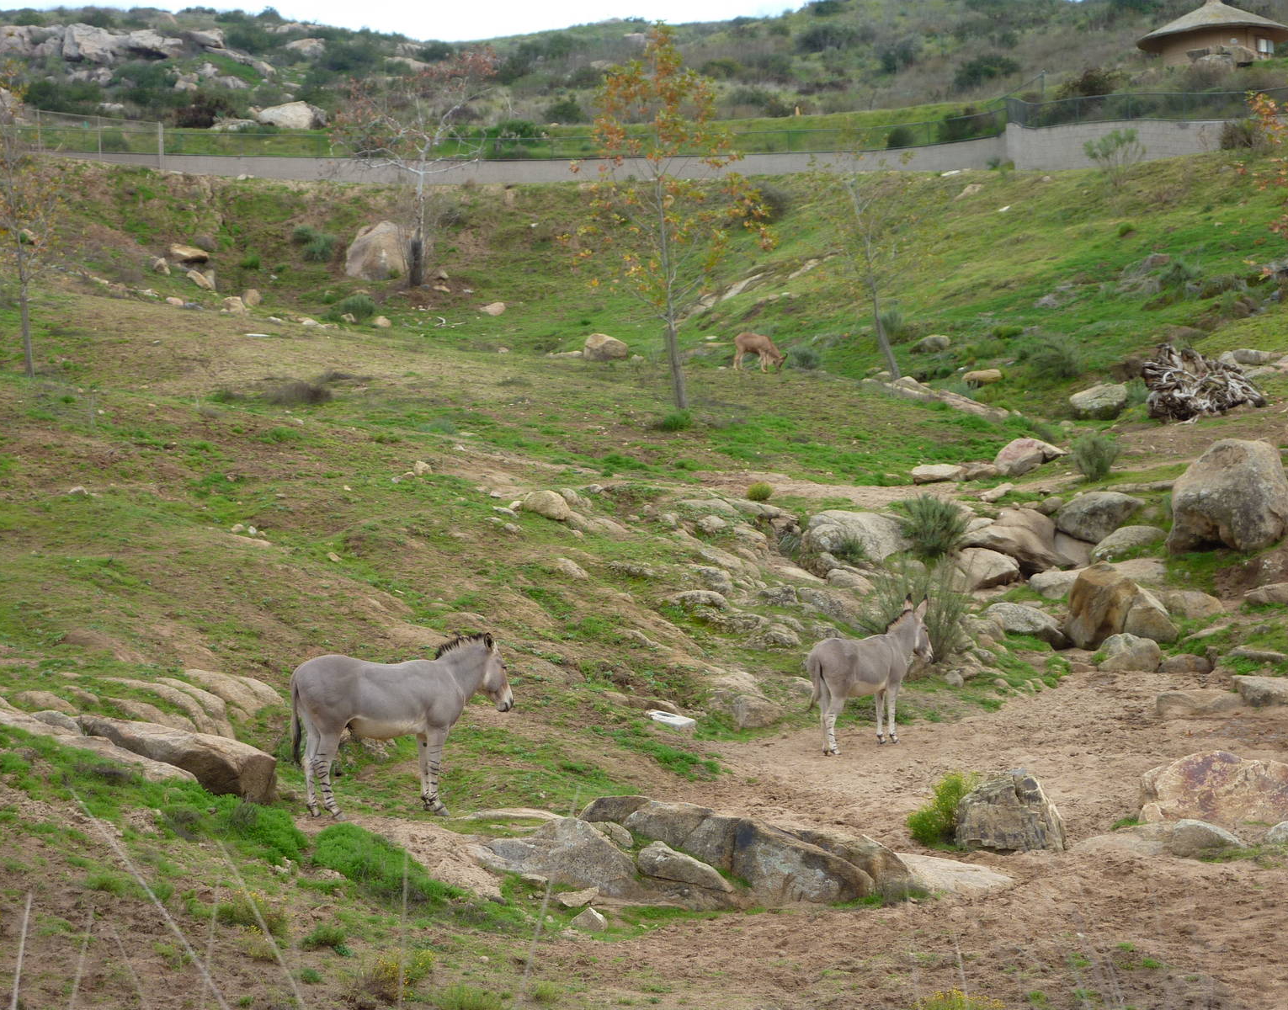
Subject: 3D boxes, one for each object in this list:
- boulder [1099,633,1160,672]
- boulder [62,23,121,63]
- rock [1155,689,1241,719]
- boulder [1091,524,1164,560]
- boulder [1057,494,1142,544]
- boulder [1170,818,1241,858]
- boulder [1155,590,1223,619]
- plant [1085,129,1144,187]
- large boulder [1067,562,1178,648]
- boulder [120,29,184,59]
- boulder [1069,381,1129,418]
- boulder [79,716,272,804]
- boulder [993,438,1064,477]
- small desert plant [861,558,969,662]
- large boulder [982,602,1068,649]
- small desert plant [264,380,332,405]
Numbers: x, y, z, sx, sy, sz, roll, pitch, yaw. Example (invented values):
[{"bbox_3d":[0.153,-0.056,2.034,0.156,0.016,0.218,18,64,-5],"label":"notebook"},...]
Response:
[{"bbox_3d":[6.172,1.877,41.000,0.815,0.474,0.600,0,2,0],"label":"boulder"},{"bbox_3d":[-32.470,-27.146,190.000,3.400,2.300,2.600,0,-1,0],"label":"boulder"},{"bbox_3d":[6.611,2.377,38.500,1.040,0.330,0.700,-1,0,0],"label":"rock"},{"bbox_3d":[7.269,0.577,48.500,1.100,0.510,0.800,-3,-1,8],"label":"boulder"},{"bbox_3d":[7.046,0.204,50.000,1.350,0.740,1.000,-3,-1,8],"label":"boulder"},{"bbox_3d":[4.172,2.483,24.000,0.540,0.260,0.380,0,-1,0],"label":"boulder"},{"bbox_3d":[8.009,1.465,47.500,0.999,0.397,0.750,-3,-4,10],"label":"boulder"},{"bbox_3d":[14.289,-10.537,98.000,1.720,1.720,1.600,0,-2,0],"label":"plant"},{"bbox_3d":[6.266,1.322,42.500,1.468,1.082,1.150,0,2,0],"label":"large boulder"},{"bbox_3d":[-28.942,-27.084,190.000,3.600,1.700,2.500,0,-1,0],"label":"boulder"},{"bbox_3d":[8.164,-1.871,58.000,1.077,0.660,0.850,0,2,0],"label":"boulder"},{"bbox_3d":[-3.745,2.040,26.000,1.497,0.656,0.850,-2,-4,2],"label":"boulder"},{"bbox_3d":[6.559,-0.806,55.000,1.200,0.640,0.900,-1,0,0],"label":"boulder"},{"bbox_3d":[3.262,1.296,38.800,1.302,1.207,1.200,0,2,0],"label":"small desert plant"},{"bbox_3d":[5.256,1.660,44.500,1.150,0.620,0.900,0,-2,0],"label":"large boulder"},{"bbox_3d":[-5.352,-1.743,50.000,1.043,0.407,0.850,0,2,0],"label":"small desert plant"}]

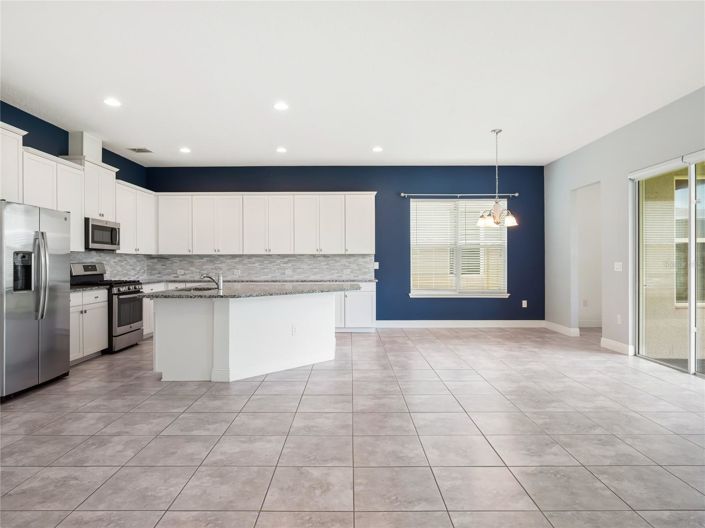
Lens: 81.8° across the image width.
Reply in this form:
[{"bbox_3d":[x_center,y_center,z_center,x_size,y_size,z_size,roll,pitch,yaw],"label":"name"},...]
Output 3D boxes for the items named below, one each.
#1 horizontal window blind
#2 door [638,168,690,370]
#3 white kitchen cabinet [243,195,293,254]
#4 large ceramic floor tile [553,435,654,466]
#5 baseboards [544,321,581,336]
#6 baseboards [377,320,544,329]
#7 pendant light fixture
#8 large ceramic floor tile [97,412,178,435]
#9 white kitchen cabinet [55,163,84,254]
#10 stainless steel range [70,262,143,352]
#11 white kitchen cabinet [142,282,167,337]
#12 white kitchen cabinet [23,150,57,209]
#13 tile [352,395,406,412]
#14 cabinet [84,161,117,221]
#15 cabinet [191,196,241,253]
[{"bbox_3d":[2.010,-0.285,7.680,1.880,1.860,0.110,0,0,0],"label":"horizontal window blind"},{"bbox_3d":[3.740,0.030,4.890,0.060,2.360,0.880,0,0,-1],"label":"door"},{"bbox_3d":[-1.520,-0.715,7.500,0.920,1.080,0.330,0,0,0],"label":"white kitchen cabinet"},{"bbox_3d":[1.630,1.225,2.672,0.458,0.010,0.445,0,0,0],"label":"large ceramic floor tile"},{"bbox_3d":[3.700,1.145,7.220,0.140,0.140,0.920,0,0,0],"label":"baseboards"},{"bbox_3d":[2.013,1.121,7.546,3.135,0.135,0.016,0,0,0],"label":"baseboards"},{"bbox_3d":[2.020,-1.180,5.670,0.580,1.340,0.570,0,0,0],"label":"pendant light fixture"},{"bbox_3d":[-1.608,1.214,3.087,0.460,0.010,0.436,0,0,0],"label":"large ceramic floor tile"},{"bbox_3d":[-3.740,-0.700,5.180,0.330,1.075,0.507,0,0,0],"label":"white kitchen cabinet"},{"bbox_3d":[-3.525,0.615,5.820,0.690,1.190,0.755,0,0,0],"label":"stainless steel range"},{"bbox_3d":[-3.550,0.772,6.660,0.600,0.885,0.900,0,0,-1],"label":"white kitchen cabinet"},{"bbox_3d":[-3.740,-0.700,4.670,0.330,1.075,0.507,0,0,0],"label":"white kitchen cabinet"},{"bbox_3d":[0.239,1.212,3.517,0.455,0.012,0.443,0,0,0],"label":"tile"},{"bbox_3d":[-3.730,-1.010,5.820,0.330,0.780,0.750,0,0,0],"label":"cabinet"},{"bbox_3d":[-2.430,-0.713,7.515,0.905,1.080,0.330,0,0,0],"label":"cabinet"}]

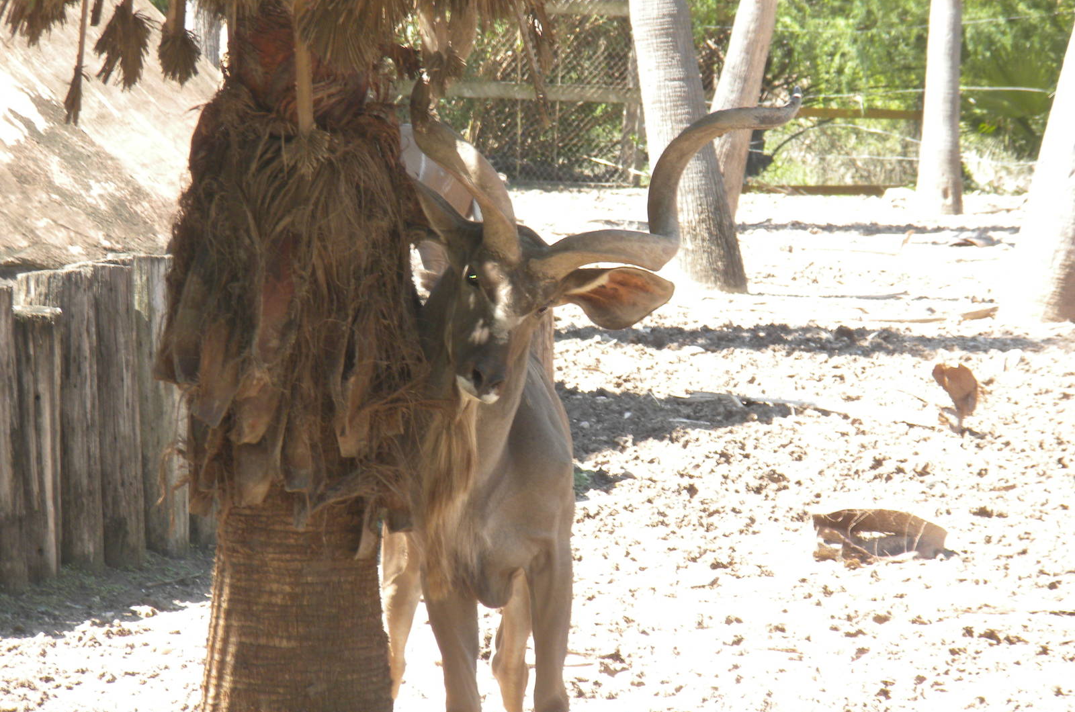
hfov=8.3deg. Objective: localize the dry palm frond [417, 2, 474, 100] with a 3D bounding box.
[{"bbox_3d":[-0.213,-0.710,17.100,0.140,0.230,0.100,0,3,0],"label":"dry palm frond"}]

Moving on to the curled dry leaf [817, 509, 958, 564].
[{"bbox_3d":[1.172,0.606,25.000,0.480,0.160,0.220,0,3,0],"label":"curled dry leaf"}]

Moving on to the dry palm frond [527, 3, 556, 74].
[{"bbox_3d":[0.011,-0.732,17.100,0.070,0.180,0.060,0,3,0],"label":"dry palm frond"}]

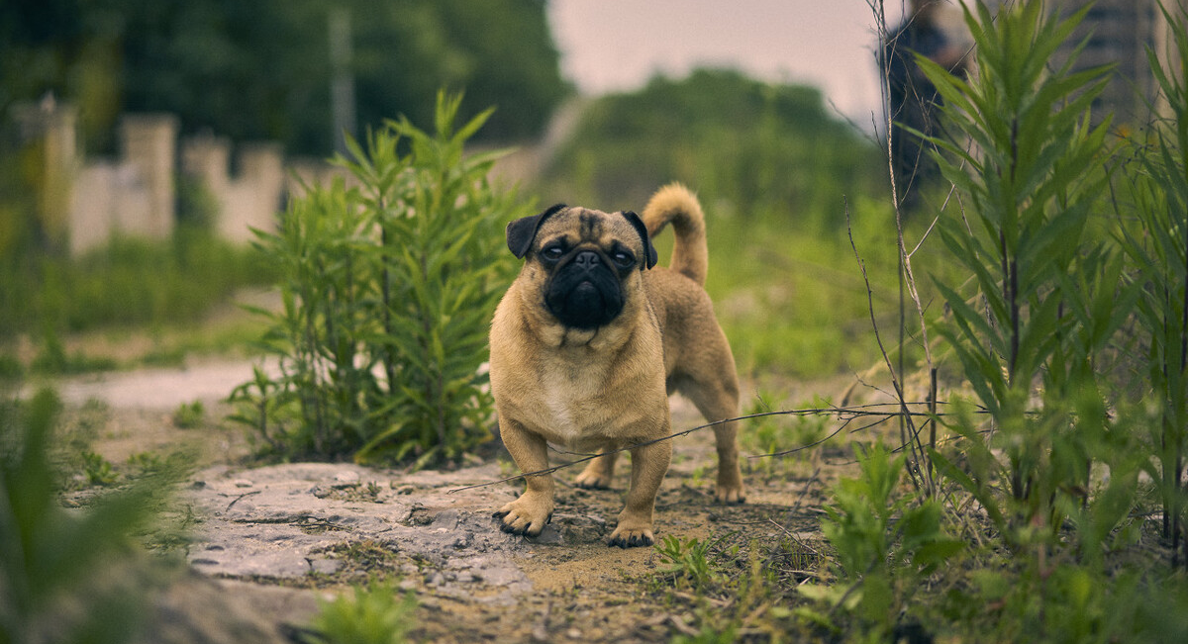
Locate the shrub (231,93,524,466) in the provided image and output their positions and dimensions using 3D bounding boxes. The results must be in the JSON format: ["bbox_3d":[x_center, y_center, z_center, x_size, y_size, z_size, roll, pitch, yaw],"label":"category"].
[{"bbox_3d":[-0.312,-0.075,2.680,0.420,0.520,0.380,0,4,0],"label":"shrub"}]

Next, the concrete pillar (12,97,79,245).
[{"bbox_3d":[-4.902,-1.308,16.200,0.430,1.320,0.430,1,4,20],"label":"concrete pillar"}]

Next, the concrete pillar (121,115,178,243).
[{"bbox_3d":[-4.425,-1.424,18.000,0.420,1.300,0.420,1,4,20],"label":"concrete pillar"}]

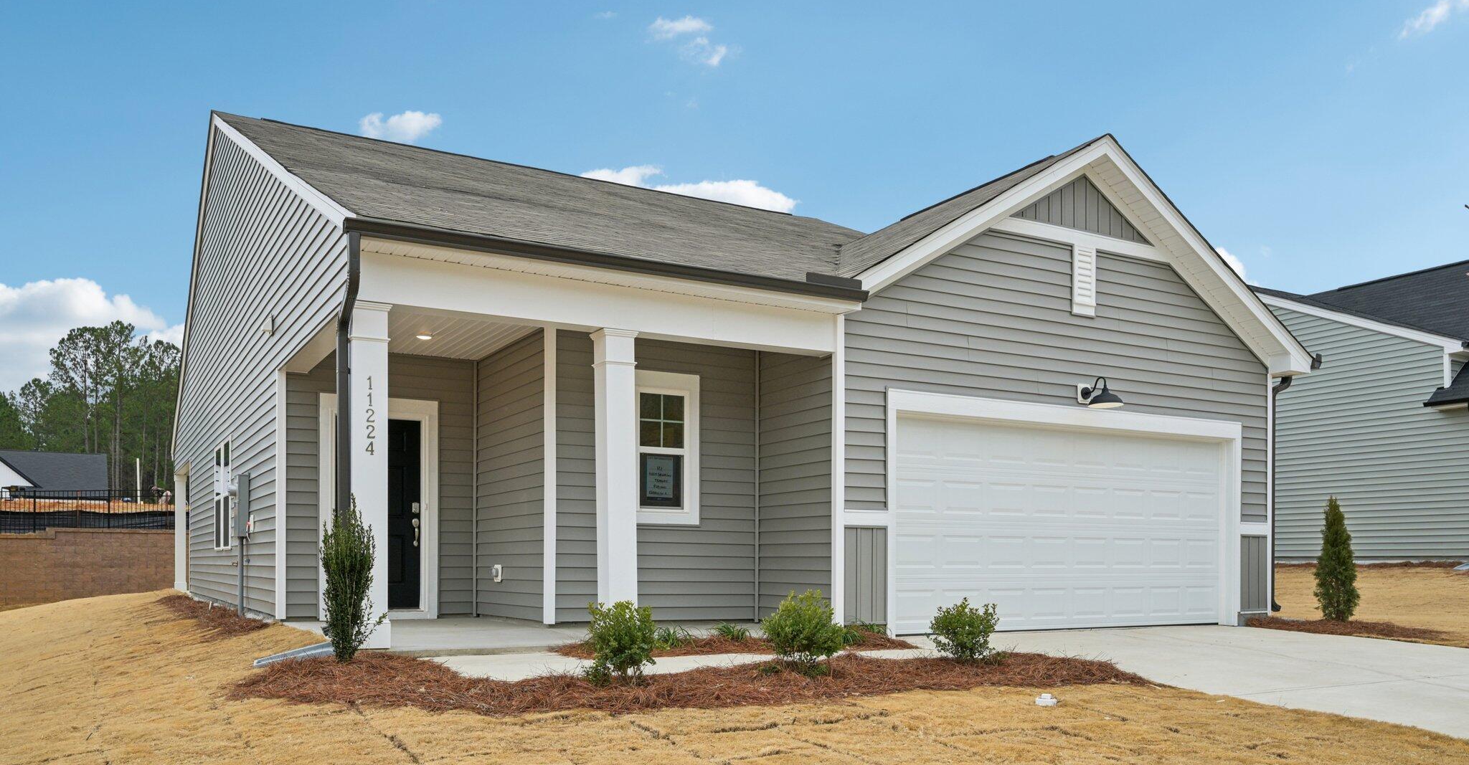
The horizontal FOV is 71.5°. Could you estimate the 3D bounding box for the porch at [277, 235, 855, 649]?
[{"bbox_3d":[-1.843,0.696,10.143,4.391,3.099,3.634,3,-7,-29],"label":"porch"}]

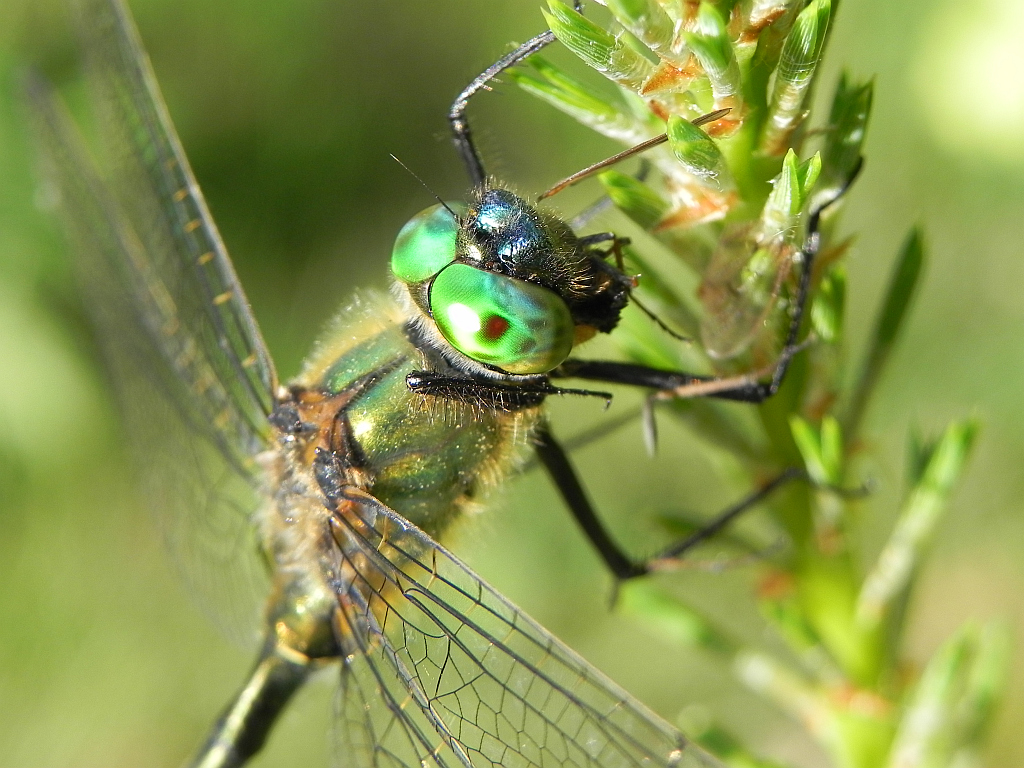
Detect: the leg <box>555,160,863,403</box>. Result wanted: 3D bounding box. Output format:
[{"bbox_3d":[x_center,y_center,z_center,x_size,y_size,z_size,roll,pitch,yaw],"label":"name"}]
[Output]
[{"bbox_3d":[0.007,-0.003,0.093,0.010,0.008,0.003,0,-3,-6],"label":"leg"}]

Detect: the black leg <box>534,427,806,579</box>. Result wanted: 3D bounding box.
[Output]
[{"bbox_3d":[0.005,0.004,0.096,0.009,0.005,0.003,5,-4,-9],"label":"black leg"}]

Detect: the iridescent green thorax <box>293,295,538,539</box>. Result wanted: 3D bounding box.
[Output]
[{"bbox_3d":[-0.003,0.001,0.093,0.008,0.008,0.007,15,25,-43],"label":"iridescent green thorax"}]

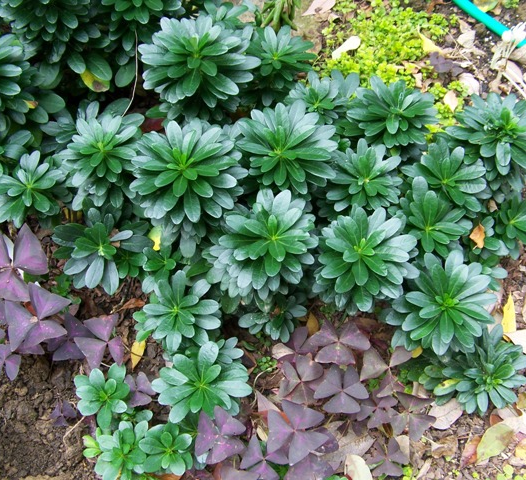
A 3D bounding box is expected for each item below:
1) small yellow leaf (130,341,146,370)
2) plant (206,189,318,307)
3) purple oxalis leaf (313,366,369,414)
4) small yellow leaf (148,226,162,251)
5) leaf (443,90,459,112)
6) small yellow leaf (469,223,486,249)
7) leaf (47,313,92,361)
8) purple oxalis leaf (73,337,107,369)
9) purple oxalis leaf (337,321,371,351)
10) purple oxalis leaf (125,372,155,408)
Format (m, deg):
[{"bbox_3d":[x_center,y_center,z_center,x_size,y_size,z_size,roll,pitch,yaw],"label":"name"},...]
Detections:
[{"bbox_3d":[-0.140,0.125,0.718,0.016,0.007,0.036,16,66,7],"label":"small yellow leaf"},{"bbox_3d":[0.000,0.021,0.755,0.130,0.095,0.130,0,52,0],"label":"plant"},{"bbox_3d":[0.093,0.179,0.770,0.066,0.015,0.054,2,58,4],"label":"purple oxalis leaf"},{"bbox_3d":[-0.136,-0.001,0.813,0.017,0.010,0.029,8,74,-4],"label":"small yellow leaf"},{"bbox_3d":[0.345,-0.253,1.185,0.023,0.009,0.042,-16,74,5],"label":"leaf"},{"bbox_3d":[0.296,-0.006,0.893,0.021,0.009,0.035,2,75,13],"label":"small yellow leaf"},{"bbox_3d":[-0.247,0.125,0.835,0.060,0.015,0.061,-4,63,-10],"label":"leaf"},{"bbox_3d":[-0.190,0.122,0.729,0.029,0.012,0.043,-25,69,-18],"label":"purple oxalis leaf"},{"bbox_3d":[0.098,0.108,0.716,0.031,0.012,0.037,-16,60,-7],"label":"purple oxalis leaf"},{"bbox_3d":[-0.128,0.155,0.674,0.031,0.012,0.035,-9,65,-4],"label":"purple oxalis leaf"}]

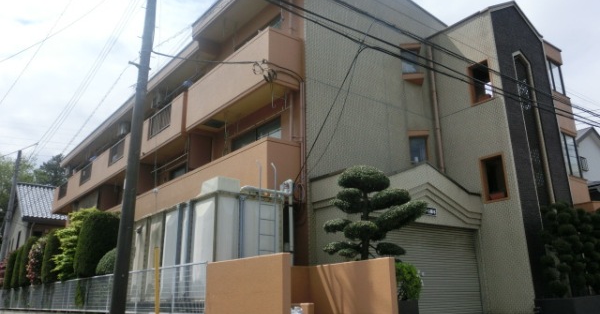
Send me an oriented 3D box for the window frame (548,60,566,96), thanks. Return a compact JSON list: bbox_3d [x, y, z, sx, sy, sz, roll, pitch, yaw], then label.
[{"bbox_3d":[9.477,-2.908,17.901,1.111,1.346,0.180,12,-21,-37],"label":"window frame"}]

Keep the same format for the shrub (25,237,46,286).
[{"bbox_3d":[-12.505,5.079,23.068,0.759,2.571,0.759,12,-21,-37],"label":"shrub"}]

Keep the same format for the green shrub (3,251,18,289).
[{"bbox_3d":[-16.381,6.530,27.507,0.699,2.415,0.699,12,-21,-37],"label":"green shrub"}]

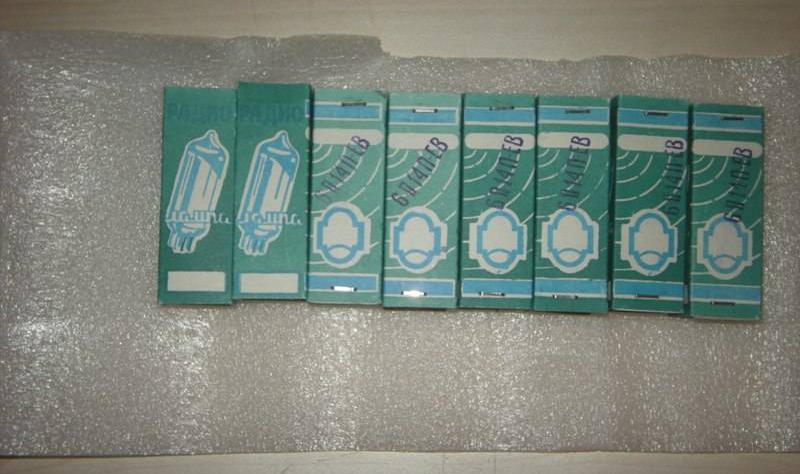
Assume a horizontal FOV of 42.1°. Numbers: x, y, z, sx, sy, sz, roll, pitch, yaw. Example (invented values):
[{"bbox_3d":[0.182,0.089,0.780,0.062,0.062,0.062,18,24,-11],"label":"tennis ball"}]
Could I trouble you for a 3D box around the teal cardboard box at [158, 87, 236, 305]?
[{"bbox_3d":[-0.076,-0.014,0.401,0.027,0.027,0.081,1,86,-2],"label":"teal cardboard box"}]

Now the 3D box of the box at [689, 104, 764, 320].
[{"bbox_3d":[0.123,-0.009,0.407,0.027,0.027,0.081,2,85,-2],"label":"box"}]

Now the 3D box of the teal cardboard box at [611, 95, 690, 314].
[{"bbox_3d":[0.095,-0.012,0.406,0.027,0.027,0.081,3,85,-2],"label":"teal cardboard box"}]

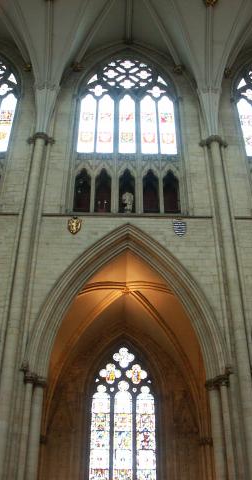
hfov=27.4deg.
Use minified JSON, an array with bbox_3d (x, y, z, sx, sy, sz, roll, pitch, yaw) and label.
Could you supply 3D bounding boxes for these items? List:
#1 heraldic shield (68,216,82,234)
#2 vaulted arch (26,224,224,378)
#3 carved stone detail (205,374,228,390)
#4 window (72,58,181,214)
[{"bbox_3d":[-2.033,-0.564,20.843,0.560,0.840,0.150,1,-35,-1],"label":"heraldic shield"},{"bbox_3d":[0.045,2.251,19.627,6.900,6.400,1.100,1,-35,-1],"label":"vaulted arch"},{"bbox_3d":[3.125,4.877,17.779,0.850,0.450,0.850,1,-35,-1],"label":"carved stone detail"},{"bbox_3d":[0.079,-5.522,25.386,4.950,10.900,0.500,1,-35,-1],"label":"window"}]

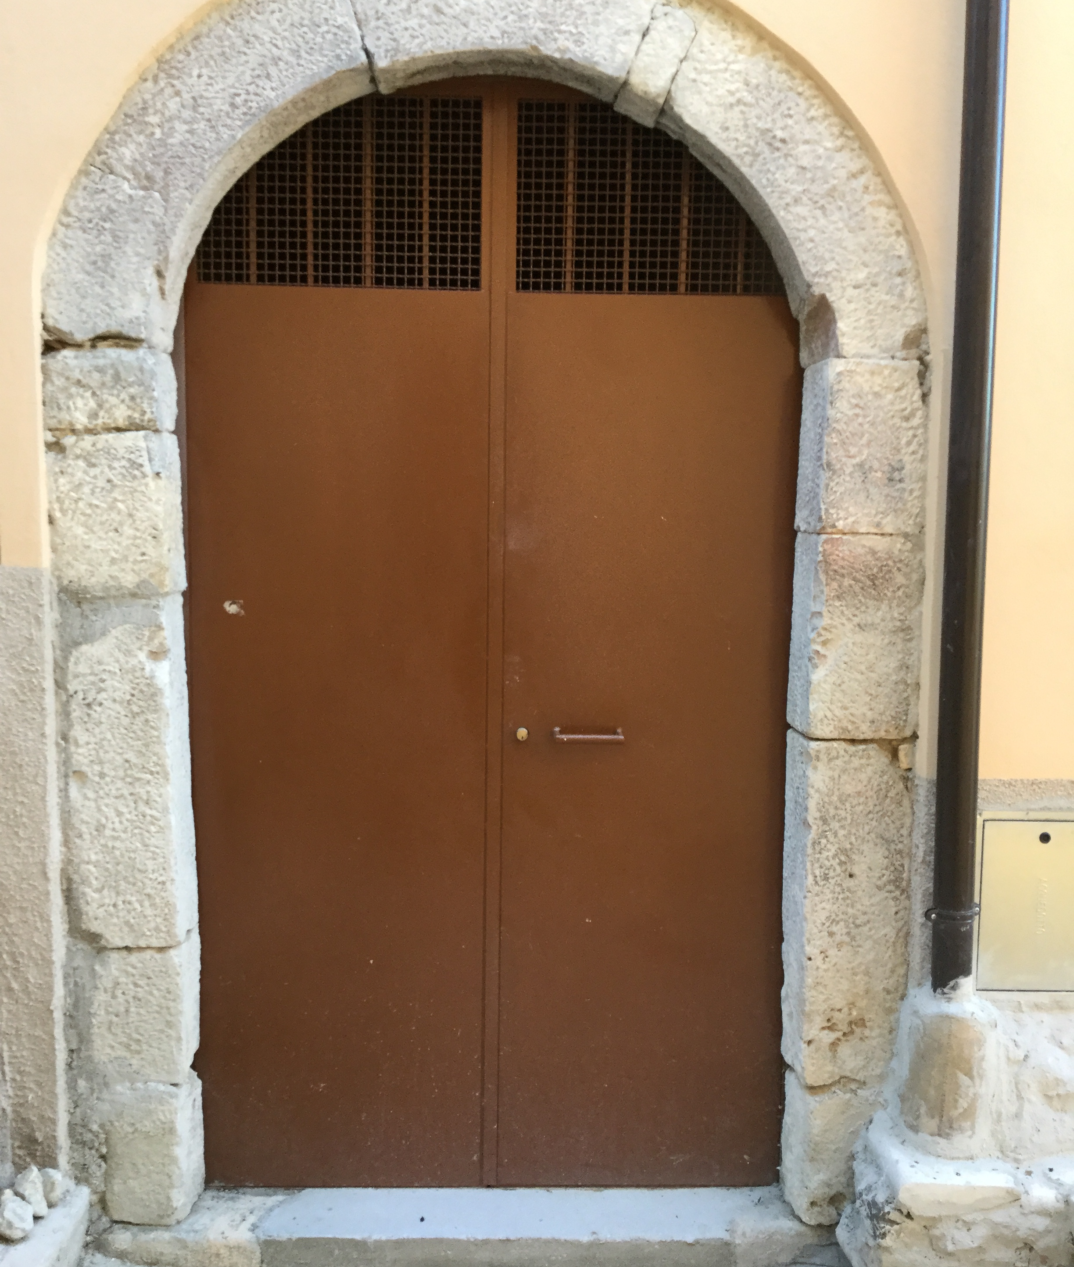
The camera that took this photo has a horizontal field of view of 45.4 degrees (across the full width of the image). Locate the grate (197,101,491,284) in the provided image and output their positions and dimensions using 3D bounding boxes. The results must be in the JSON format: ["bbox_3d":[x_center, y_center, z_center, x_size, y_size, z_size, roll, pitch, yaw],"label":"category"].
[{"bbox_3d":[-0.413,-0.930,2.702,0.600,0.395,0.030,1,5,-2],"label":"grate"}]

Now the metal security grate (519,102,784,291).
[{"bbox_3d":[0.247,-0.920,2.723,0.580,0.394,0.030,1,5,-2],"label":"metal security grate"}]

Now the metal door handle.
[{"bbox_3d":[0.112,0.220,2.783,0.152,0.024,0.062,1,5,-2],"label":"metal door handle"}]

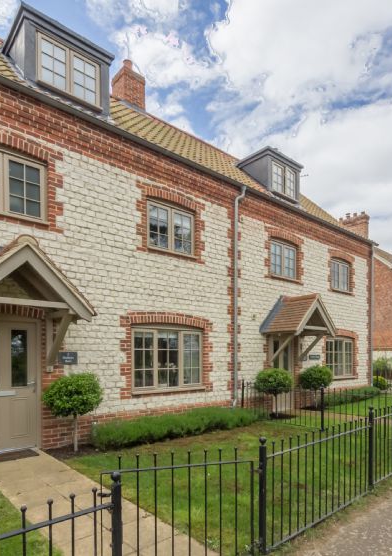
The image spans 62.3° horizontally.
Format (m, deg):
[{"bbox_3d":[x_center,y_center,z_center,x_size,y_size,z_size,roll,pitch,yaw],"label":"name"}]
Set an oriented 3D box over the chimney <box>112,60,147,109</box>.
[{"bbox_3d":[-2.354,-6.679,11.310,0.780,1.750,0.850,5,-8,-37],"label":"chimney"}]

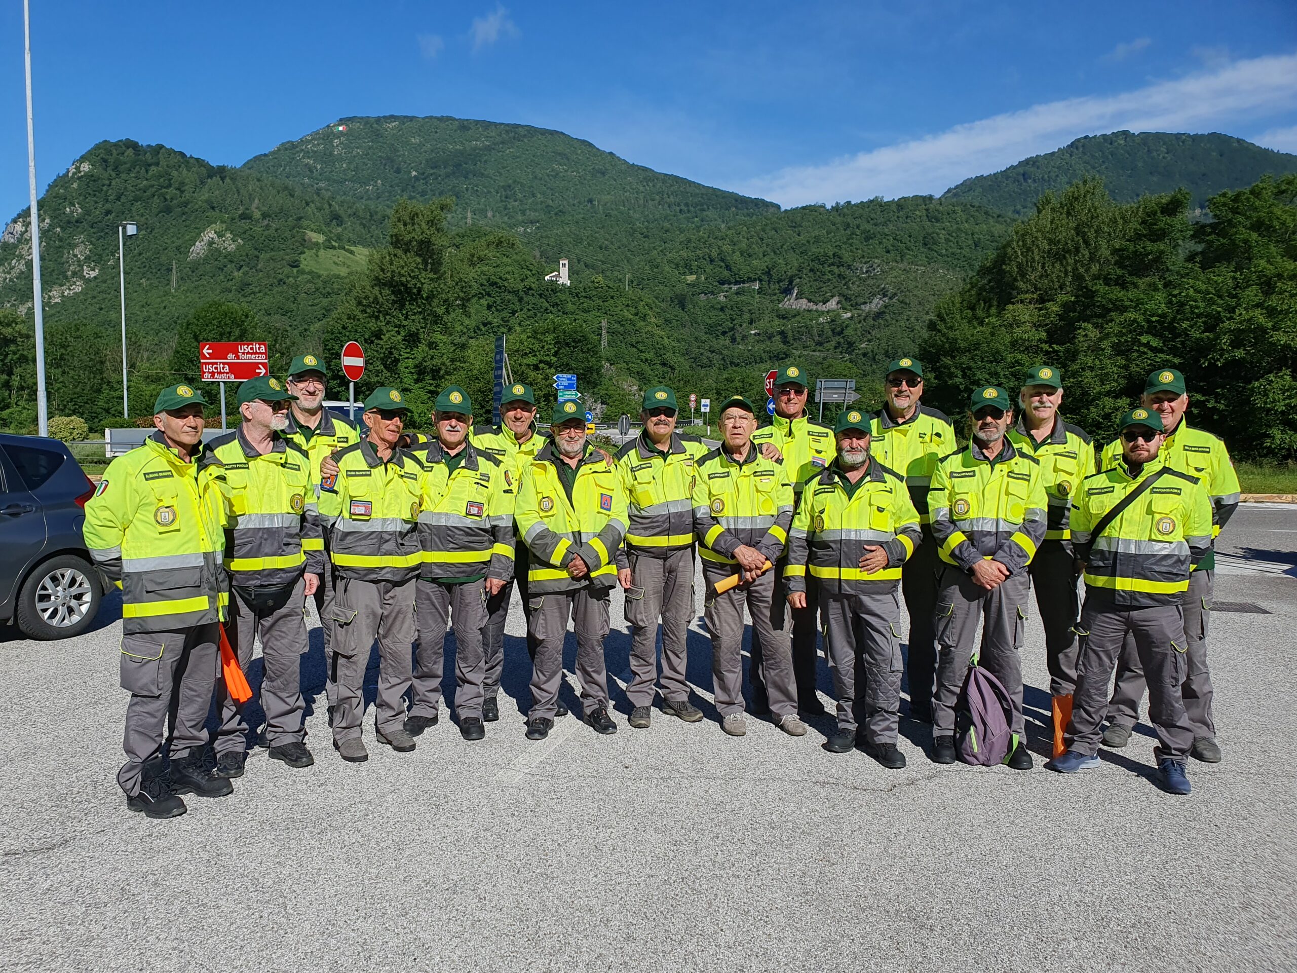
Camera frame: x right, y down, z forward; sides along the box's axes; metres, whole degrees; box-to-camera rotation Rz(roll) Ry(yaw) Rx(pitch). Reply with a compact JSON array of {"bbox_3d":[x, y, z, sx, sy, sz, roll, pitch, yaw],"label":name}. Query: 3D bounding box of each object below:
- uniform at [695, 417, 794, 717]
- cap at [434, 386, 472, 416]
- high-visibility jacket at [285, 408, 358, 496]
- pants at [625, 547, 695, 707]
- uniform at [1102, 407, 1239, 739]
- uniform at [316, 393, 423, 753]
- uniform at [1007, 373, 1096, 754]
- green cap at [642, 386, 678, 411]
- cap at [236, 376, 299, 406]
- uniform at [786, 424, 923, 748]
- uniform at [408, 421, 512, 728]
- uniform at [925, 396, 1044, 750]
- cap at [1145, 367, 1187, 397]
[{"bbox_3d":[0.483,0.473,5.020,0.540,1.480,0.370,0,3,1],"label":"uniform"},{"bbox_3d":[-0.972,-0.427,4.854,0.180,0.135,0.260,0,12,-11],"label":"cap"},{"bbox_3d":[-1.663,-0.020,4.795,0.550,0.730,0.360,-1,4,-18],"label":"high-visibility jacket"},{"bbox_3d":[0.062,0.732,5.195,0.390,0.903,0.300,0,4,-8],"label":"pants"},{"bbox_3d":[2.523,0.443,4.719,0.640,1.603,0.360,2,4,28],"label":"uniform"},{"bbox_3d":[-1.353,0.403,4.702,0.550,1.724,0.370,-3,4,-36],"label":"uniform"},{"bbox_3d":[2.086,0.316,5.052,0.540,1.836,0.360,2,4,24],"label":"uniform"},{"bbox_3d":[0.062,-0.467,5.160,0.185,0.135,0.265,0,3,0],"label":"green cap"},{"bbox_3d":[-1.759,-0.438,4.480,0.270,0.135,0.185,1,4,20],"label":"cap"},{"bbox_3d":[0.969,0.528,4.602,0.600,1.452,0.390,2,5,20],"label":"uniform"},{"bbox_3d":[-0.974,0.465,4.970,0.570,1.490,0.360,0,3,-8],"label":"uniform"},{"bbox_3d":[1.614,0.406,4.584,0.560,1.753,0.360,2,4,24],"label":"uniform"},{"bbox_3d":[2.453,-0.498,4.628,0.180,0.130,0.260,3,5,27],"label":"cap"}]

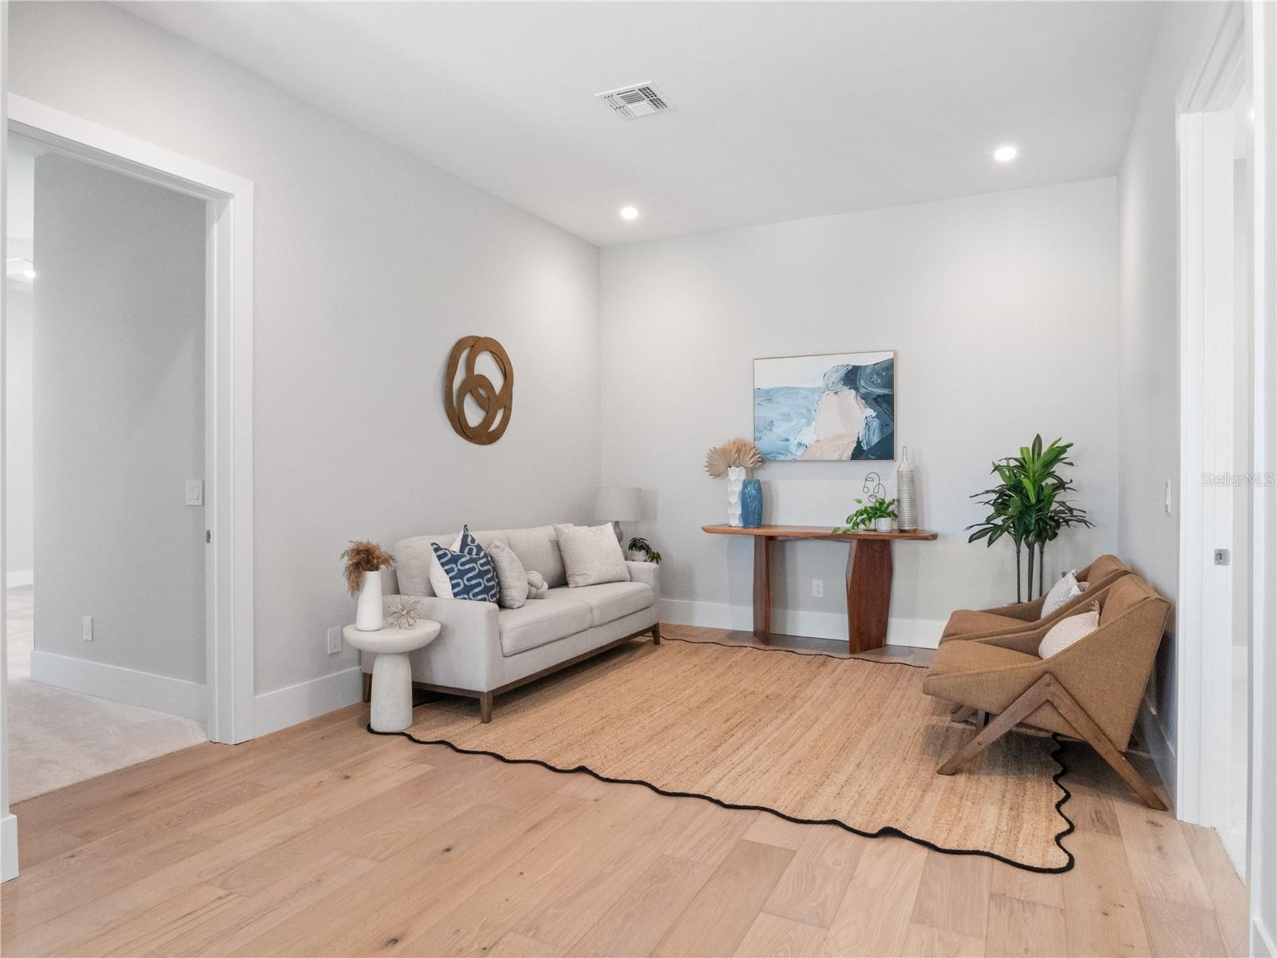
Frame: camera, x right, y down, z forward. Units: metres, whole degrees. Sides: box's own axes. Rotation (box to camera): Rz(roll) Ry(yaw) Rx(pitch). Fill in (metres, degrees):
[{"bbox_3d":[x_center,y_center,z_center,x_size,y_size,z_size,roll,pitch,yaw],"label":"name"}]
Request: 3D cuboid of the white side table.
[{"bbox_3d":[-1.185,0.947,3.536,0.460,0.470,0.460,0,1,0],"label":"white side table"}]

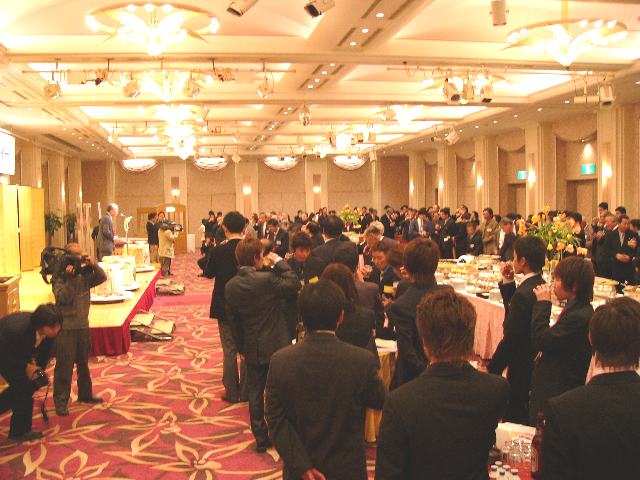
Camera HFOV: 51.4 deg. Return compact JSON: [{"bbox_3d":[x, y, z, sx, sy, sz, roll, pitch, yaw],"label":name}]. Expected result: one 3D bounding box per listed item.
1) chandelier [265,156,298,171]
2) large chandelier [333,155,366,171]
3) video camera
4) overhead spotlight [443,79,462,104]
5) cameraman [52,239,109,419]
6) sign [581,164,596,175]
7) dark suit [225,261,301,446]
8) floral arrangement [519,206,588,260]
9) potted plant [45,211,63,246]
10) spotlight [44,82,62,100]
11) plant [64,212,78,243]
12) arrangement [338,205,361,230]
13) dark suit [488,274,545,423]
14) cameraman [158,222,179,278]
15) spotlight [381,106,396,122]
[{"bbox_3d":[-1.668,-3.315,28.835,1.460,0.580,1.460,-2,3,-10],"label":"chandelier"},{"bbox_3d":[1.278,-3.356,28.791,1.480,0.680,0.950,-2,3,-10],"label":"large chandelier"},{"bbox_3d":[-2.420,0.238,6.330,0.520,0.340,0.270,1,4,34],"label":"video camera"},{"bbox_3d":[1.948,-2.200,9.859,0.230,0.280,0.330,-2,40,-21],"label":"overhead spotlight"},{"bbox_3d":[-2.373,0.842,6.536,0.520,1.660,0.430,-4,4,-43],"label":"cameraman"},{"bbox_3d":[6.716,-1.757,16.624,0.080,0.235,0.590,-2,3,-10],"label":"sign"},{"bbox_3d":[-0.465,0.909,5.334,0.580,1.480,0.420,0,3,19],"label":"dark suit"},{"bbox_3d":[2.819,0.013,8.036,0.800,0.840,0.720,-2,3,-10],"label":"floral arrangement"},{"bbox_3d":[-7.216,0.129,17.949,0.680,1.840,0.660,-2,3,-10],"label":"potted plant"},{"bbox_3d":[-3.708,-2.066,9.262,0.210,0.250,0.220,-48,19,-15],"label":"spotlight"},{"bbox_3d":[-7.566,0.028,20.285,0.600,1.800,0.600,-2,3,-10],"label":"plant"},{"bbox_3d":[1.055,-0.804,23.800,0.800,0.940,0.740,-1,3,0],"label":"arrangement"},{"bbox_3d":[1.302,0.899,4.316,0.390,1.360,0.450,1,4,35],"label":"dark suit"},{"bbox_3d":[-4.151,0.239,18.214,0.580,1.570,0.500,-2,3,-9],"label":"cameraman"},{"bbox_3d":[1.437,-2.634,13.967,0.340,0.270,0.280,-31,17,-26],"label":"spotlight"}]

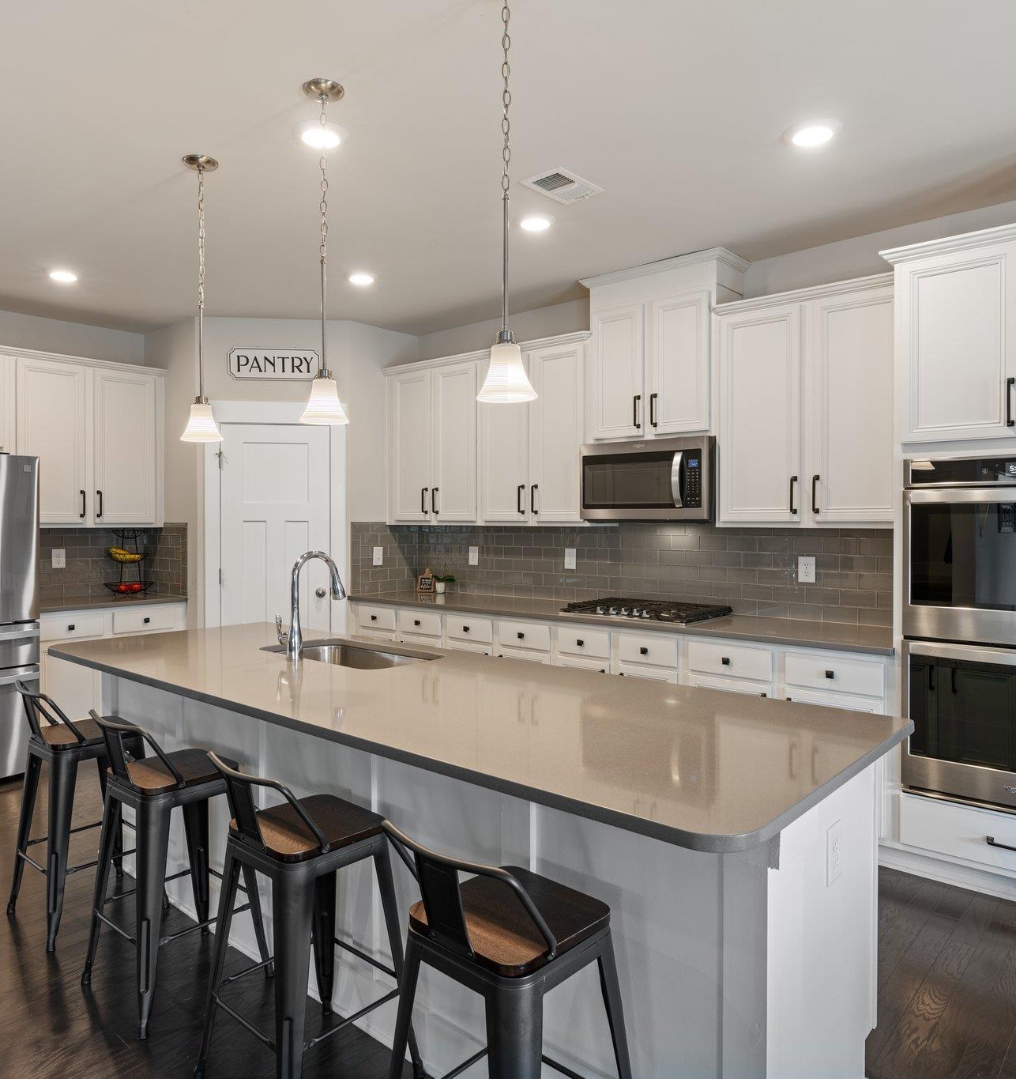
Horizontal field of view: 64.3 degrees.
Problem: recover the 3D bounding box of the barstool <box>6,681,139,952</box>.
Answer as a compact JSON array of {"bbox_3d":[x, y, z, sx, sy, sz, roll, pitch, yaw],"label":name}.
[{"bbox_3d":[-1.522,0.921,2.922,0.425,0.850,0.420,1,2,42],"label":"barstool"}]

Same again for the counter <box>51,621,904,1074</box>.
[{"bbox_3d":[-0.391,0.881,2.512,2.800,0.914,1.010,1,2,41],"label":"counter"}]

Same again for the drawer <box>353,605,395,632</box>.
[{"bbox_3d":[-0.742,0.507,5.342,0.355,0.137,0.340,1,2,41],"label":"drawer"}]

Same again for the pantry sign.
[{"bbox_3d":[-1.518,-1.136,5.250,0.600,0.215,0.025,0,1,-4],"label":"pantry sign"}]

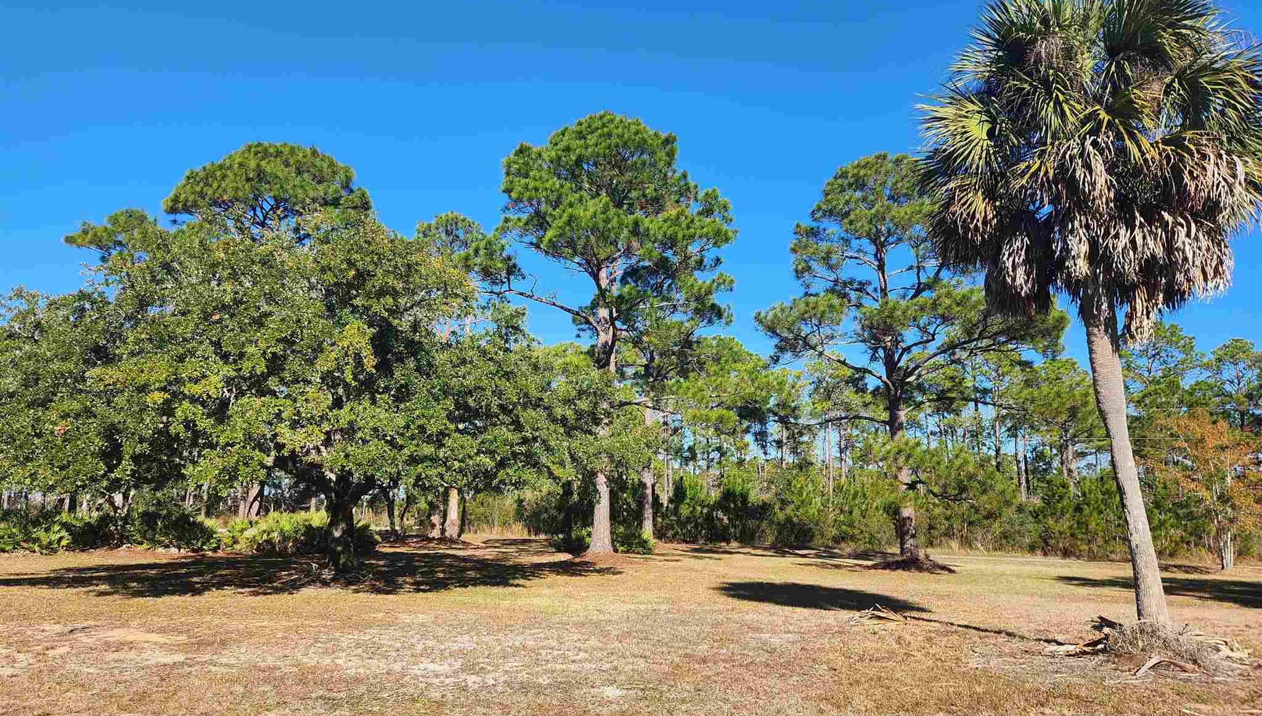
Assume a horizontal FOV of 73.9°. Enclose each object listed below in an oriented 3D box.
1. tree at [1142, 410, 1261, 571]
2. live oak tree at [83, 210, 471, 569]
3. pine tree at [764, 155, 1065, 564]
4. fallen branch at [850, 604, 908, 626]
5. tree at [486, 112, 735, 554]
[{"bbox_3d":[14.458,3.308,21.274,3.000,4.000,2.900,0,-10,0],"label":"tree"},{"bbox_3d":[-8.908,0.803,22.043,9.300,9.200,8.800,0,-10,0],"label":"live oak tree"},{"bbox_3d":[7.200,-0.143,22.726,7.700,11.300,7.300,0,-10,0],"label":"pine tree"},{"bbox_3d":[3.418,3.529,11.580,0.800,0.230,0.500,0,-10,0],"label":"fallen branch"},{"bbox_3d":[-0.640,-0.879,27.812,7.800,14.500,7.400,0,-10,0],"label":"tree"}]

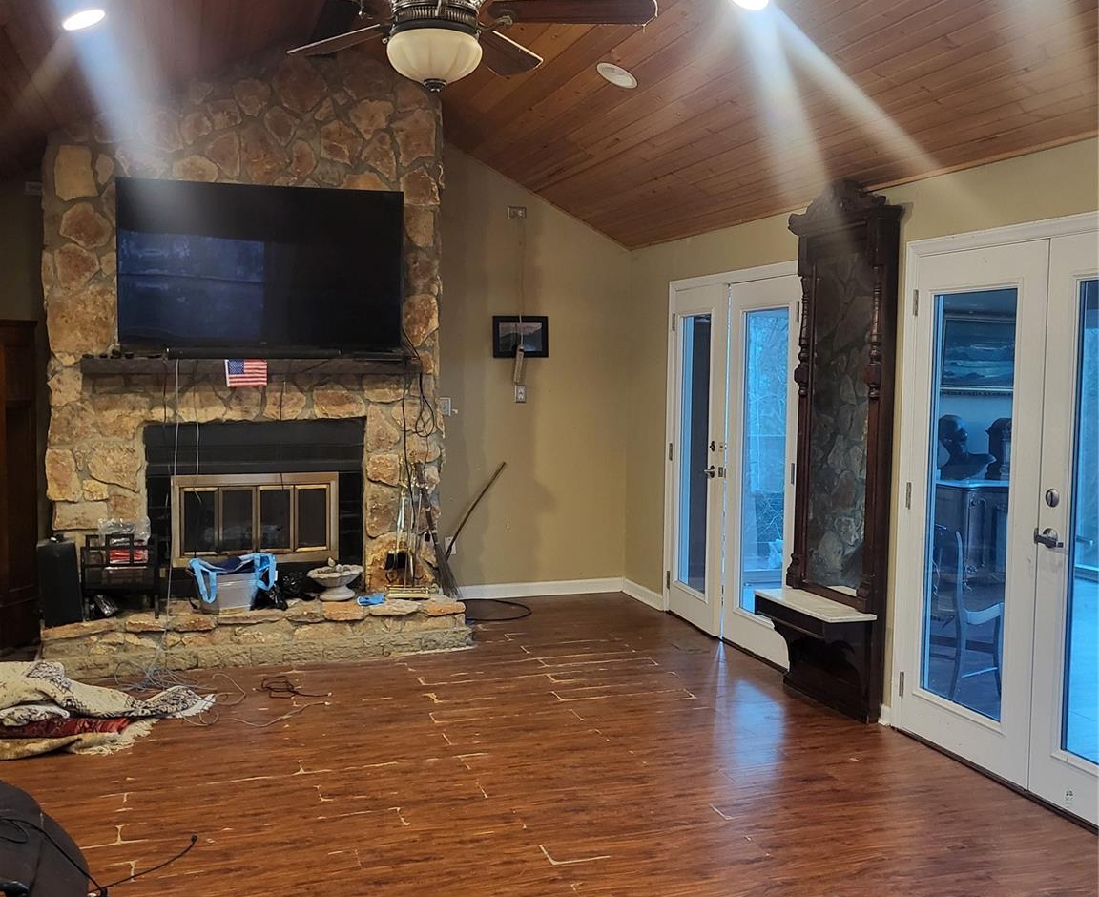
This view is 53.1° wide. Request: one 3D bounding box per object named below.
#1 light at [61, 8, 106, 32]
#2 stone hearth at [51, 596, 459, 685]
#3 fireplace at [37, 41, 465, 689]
[{"bbox_3d":[-1.828,-1.683,4.319,0.185,0.040,0.185,-28,13,-15],"label":"light"},{"bbox_3d":[-1.581,1.012,6.137,2.240,0.240,0.520,-1,5,-19],"label":"stone hearth"},{"bbox_3d":[-1.663,-0.625,6.281,2.220,3.480,1.080,-1,5,-19],"label":"fireplace"}]

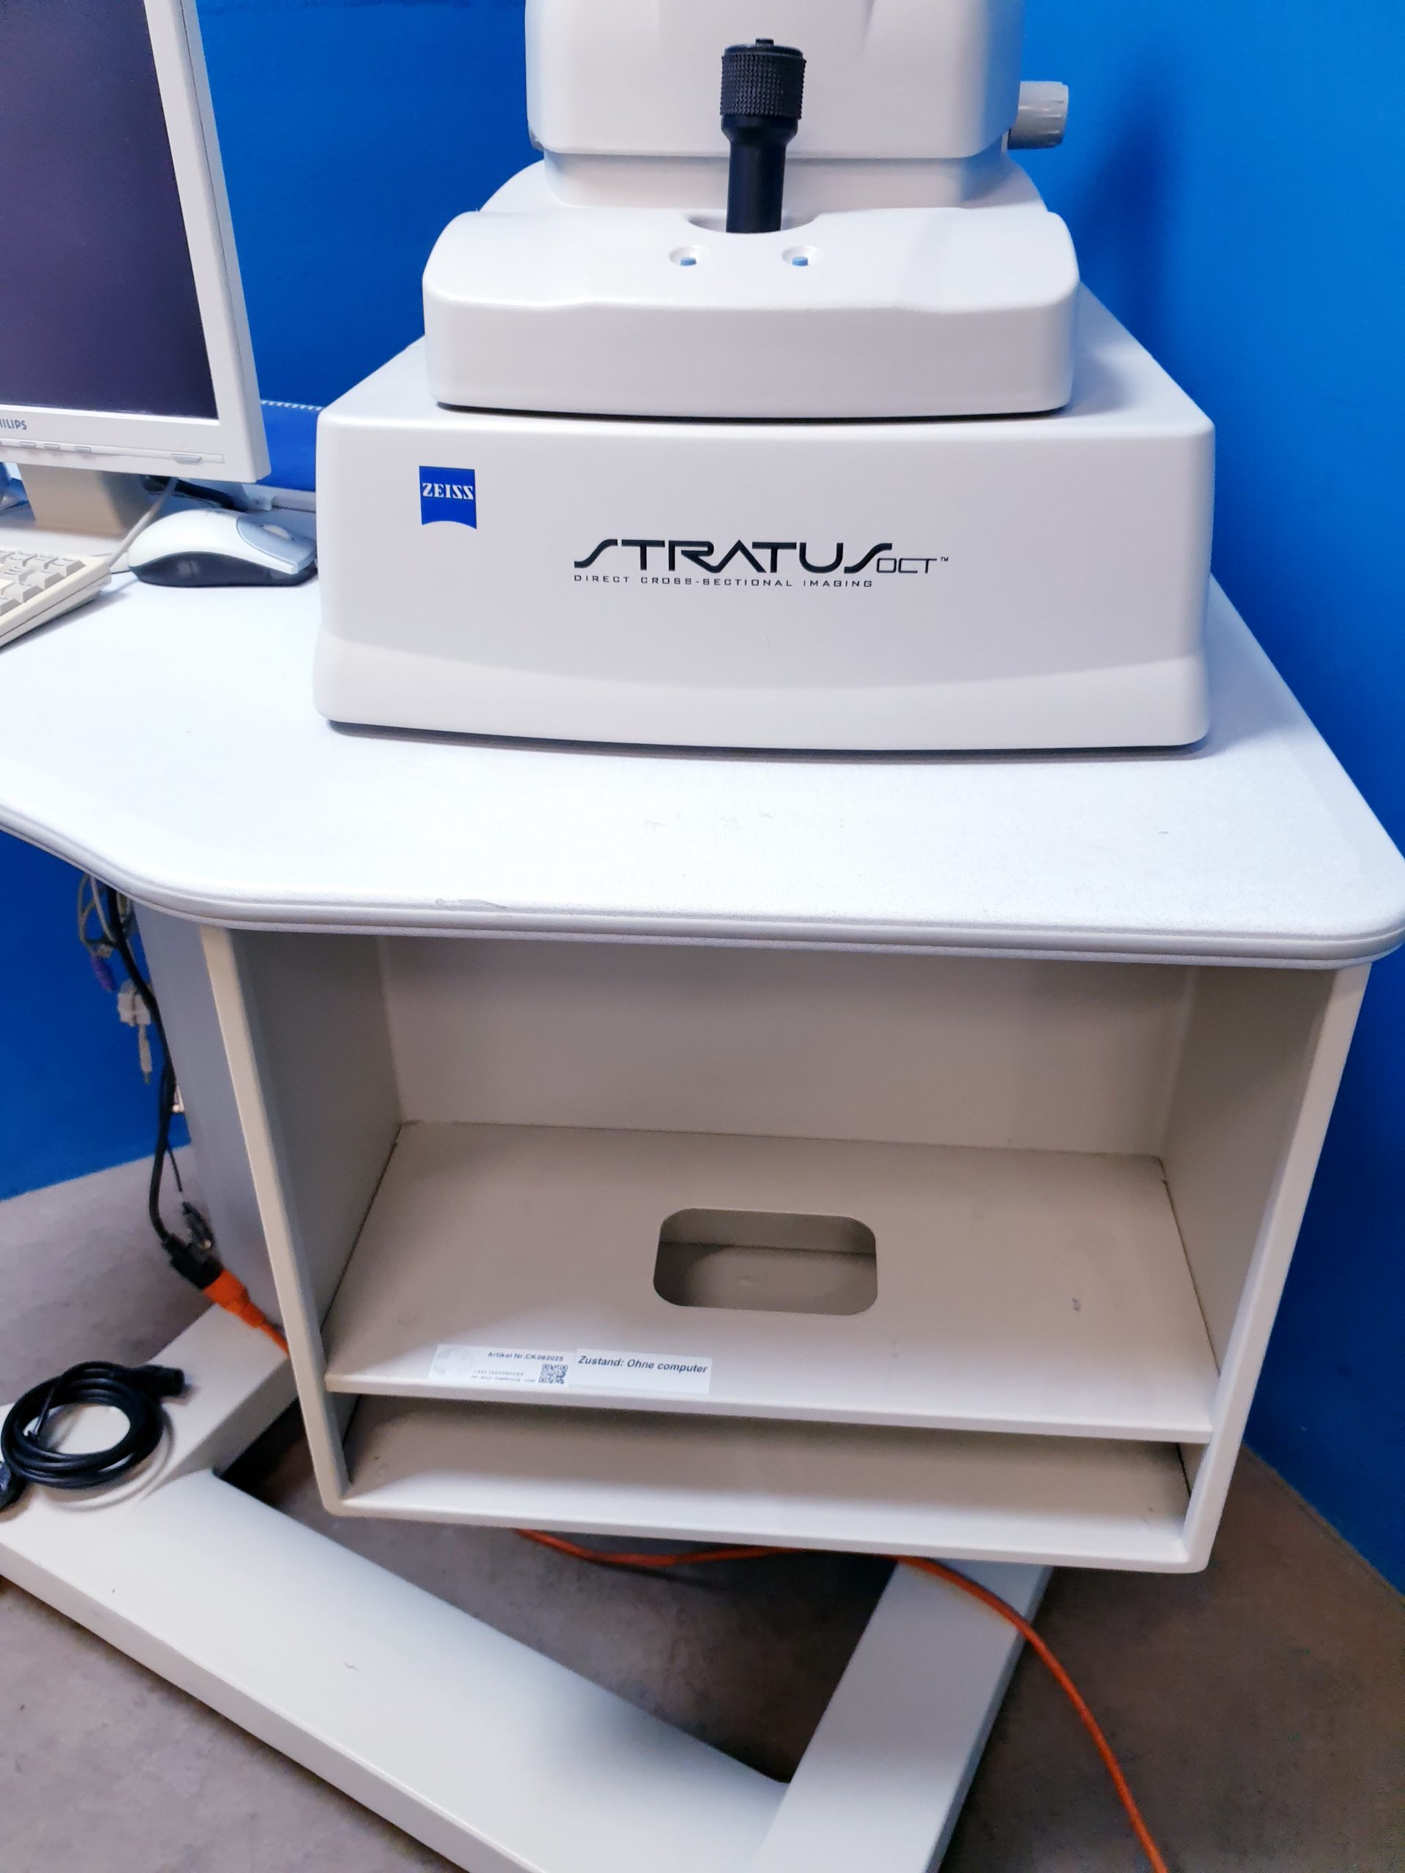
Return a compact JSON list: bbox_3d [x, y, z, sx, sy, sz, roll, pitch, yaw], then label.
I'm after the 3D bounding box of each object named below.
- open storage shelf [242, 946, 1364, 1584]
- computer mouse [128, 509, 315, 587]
[{"bbox_3d":[0.038,0.112,0.789,0.498,0.407,0.225,2,30,4],"label":"open storage shelf"},{"bbox_3d":[-0.322,-0.268,0.966,0.125,0.040,0.062,0,30,2],"label":"computer mouse"}]

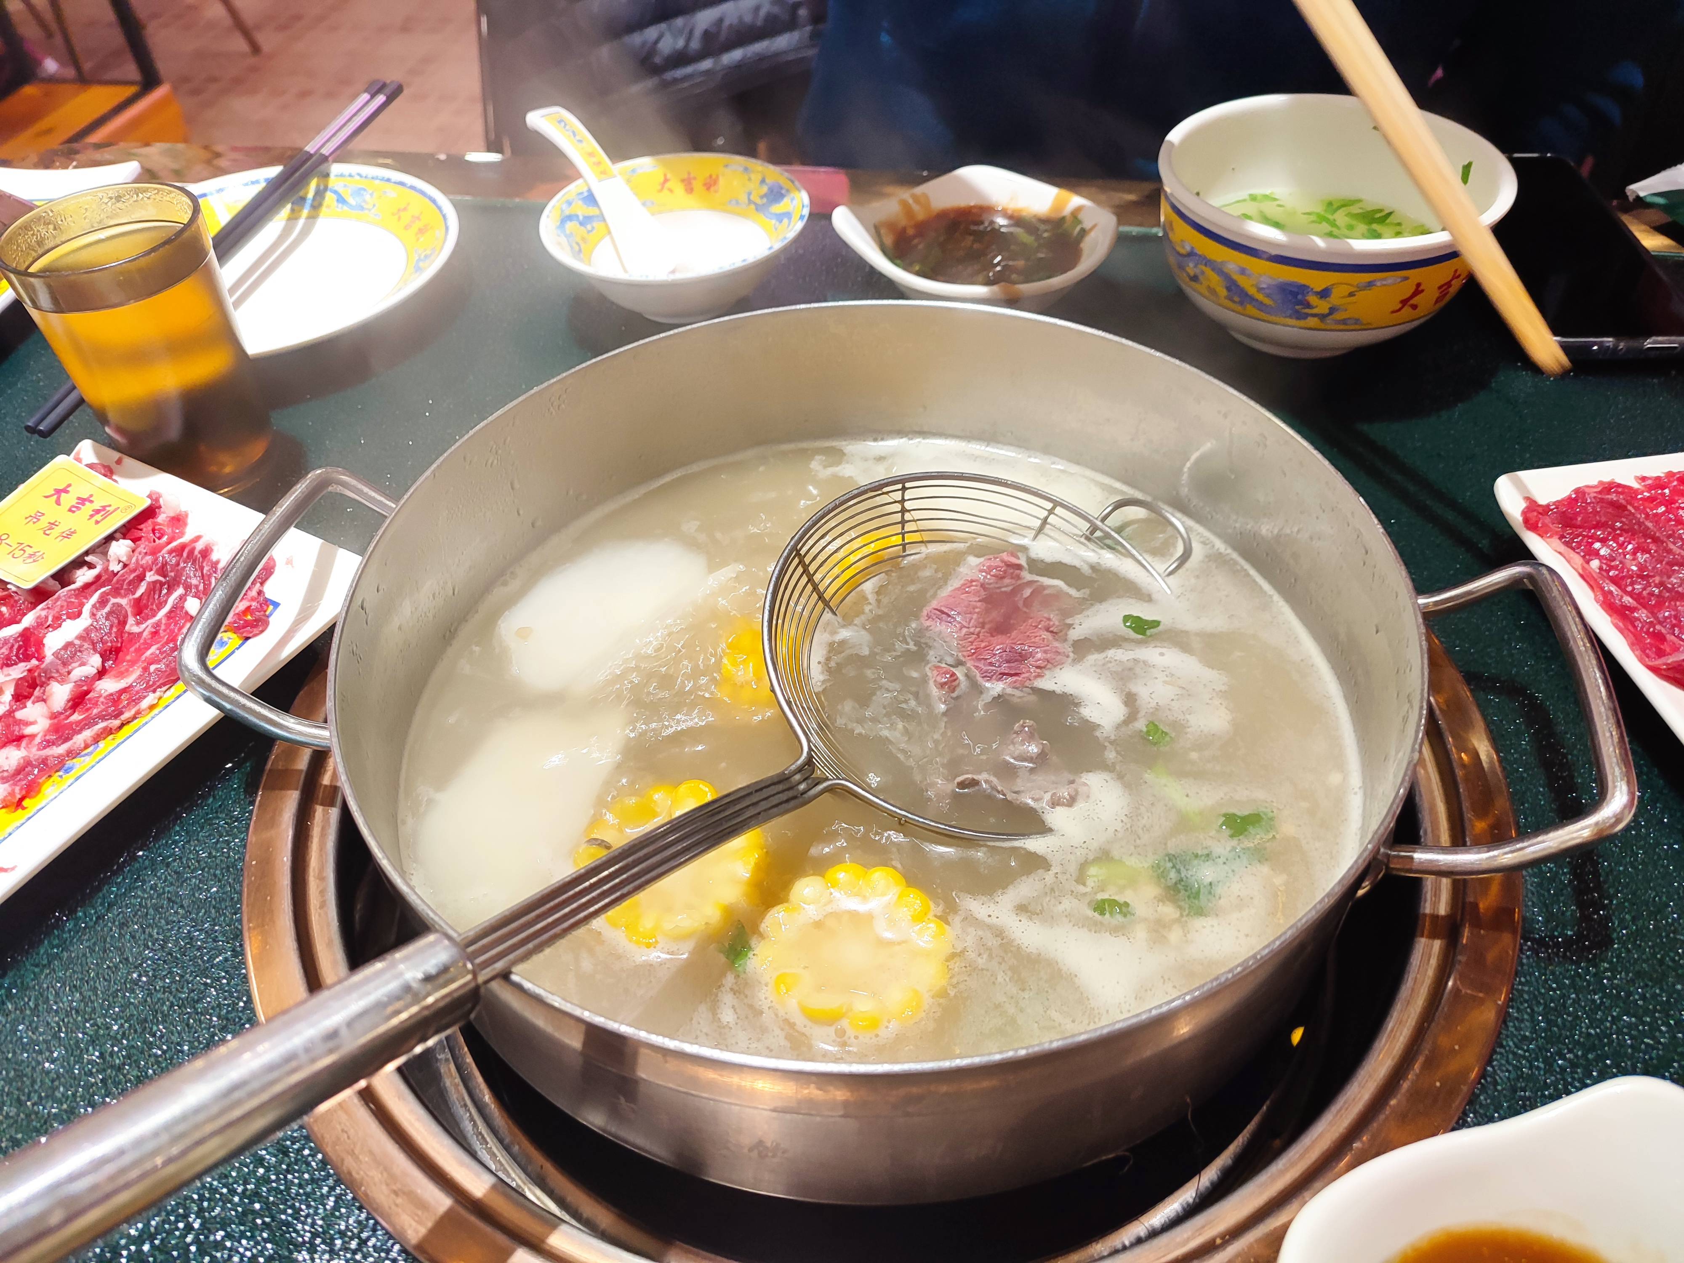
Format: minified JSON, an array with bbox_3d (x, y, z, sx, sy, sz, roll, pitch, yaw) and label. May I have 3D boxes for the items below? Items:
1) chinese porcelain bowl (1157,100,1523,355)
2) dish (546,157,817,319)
[{"bbox_3d":[0.178,-0.147,0.460,0.124,0.062,0.124,-1,45,1],"label":"chinese porcelain bowl"},{"bbox_3d":[-0.069,-0.162,0.524,0.113,0.039,0.113,-2,46,2],"label":"dish"}]

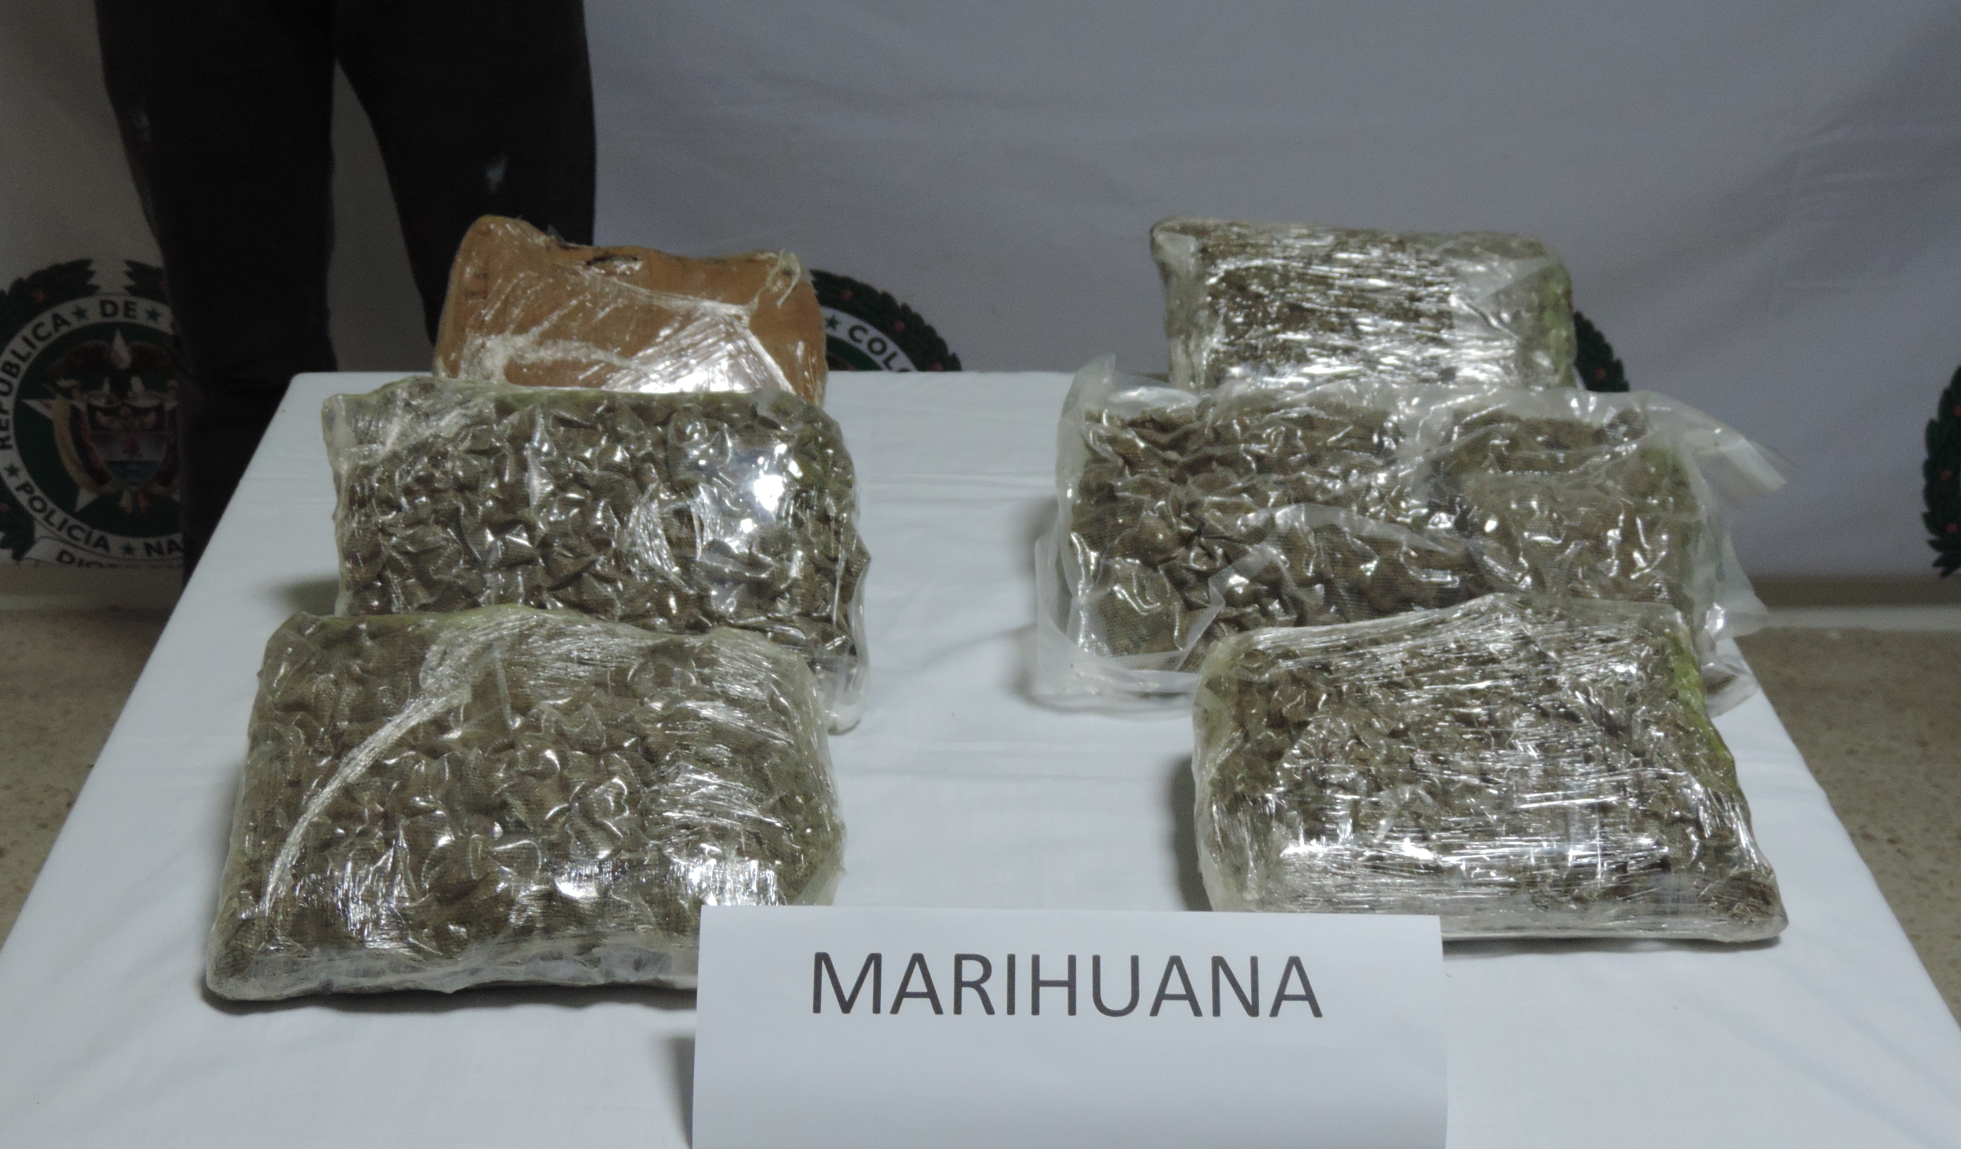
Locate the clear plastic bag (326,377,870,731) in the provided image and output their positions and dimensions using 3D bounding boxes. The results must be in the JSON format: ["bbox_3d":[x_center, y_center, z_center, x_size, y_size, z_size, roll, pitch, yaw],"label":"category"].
[{"bbox_3d":[-0.183,-0.015,1.325,0.252,0.062,0.168,-1,59,-3],"label":"clear plastic bag"}]

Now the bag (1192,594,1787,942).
[{"bbox_3d":[0.222,0.081,1.199,0.242,0.060,0.172,1,36,3],"label":"bag"}]

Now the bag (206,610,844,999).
[{"bbox_3d":[-0.190,0.096,1.166,0.253,0.060,0.182,-1,36,-3],"label":"bag"}]

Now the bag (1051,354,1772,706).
[{"bbox_3d":[0.202,-0.024,1.344,0.332,0.062,0.165,1,59,2],"label":"bag"}]

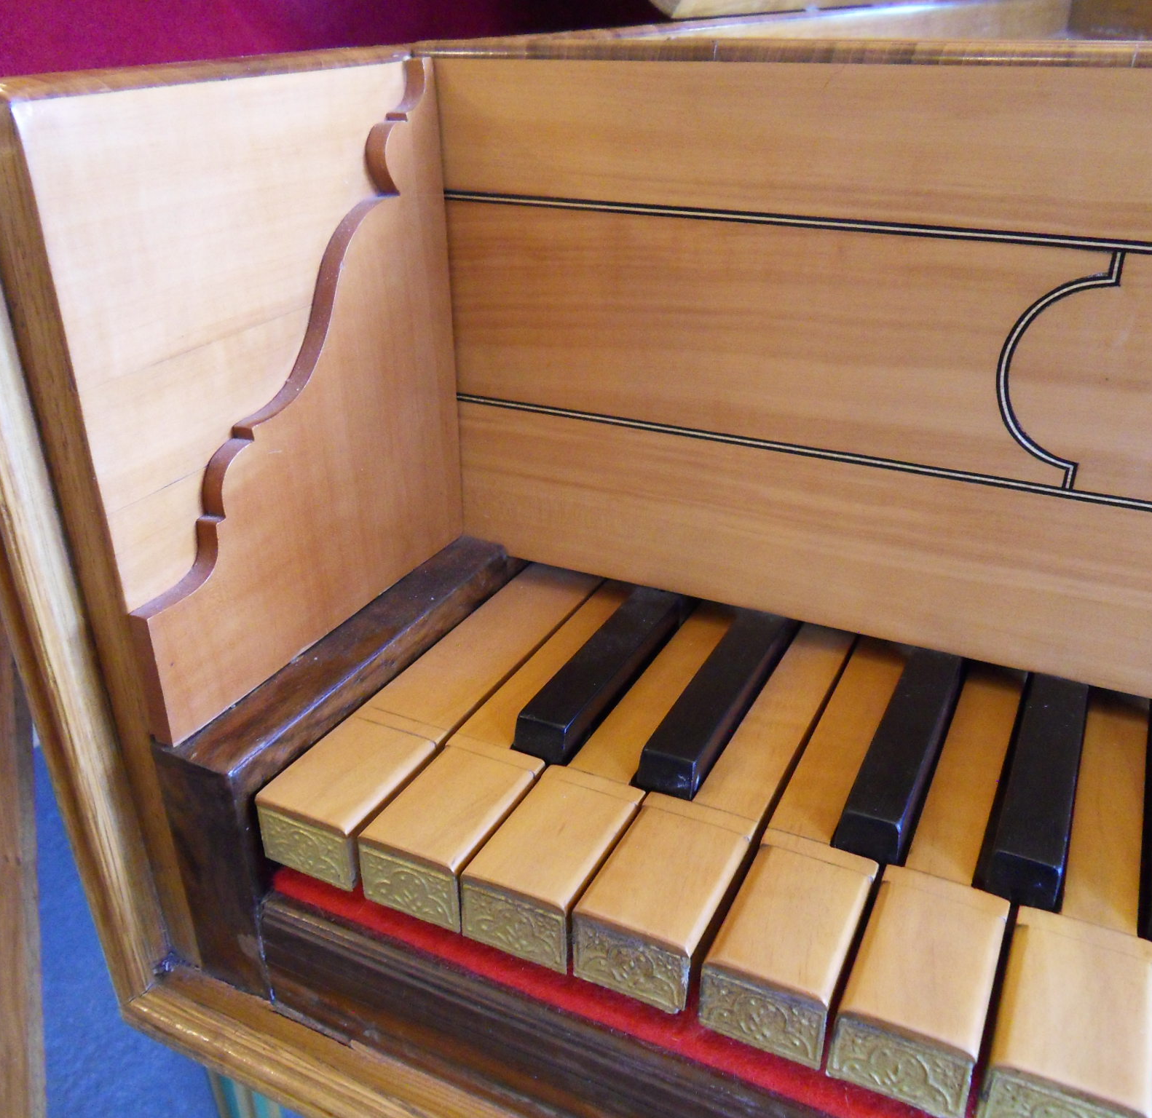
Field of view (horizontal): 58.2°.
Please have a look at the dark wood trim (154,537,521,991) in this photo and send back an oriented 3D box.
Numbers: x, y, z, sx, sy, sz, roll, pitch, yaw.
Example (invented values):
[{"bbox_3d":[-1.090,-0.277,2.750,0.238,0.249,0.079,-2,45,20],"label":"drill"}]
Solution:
[{"bbox_3d":[-0.052,0.045,0.265,0.020,0.063,0.113,12,29,23],"label":"dark wood trim"}]

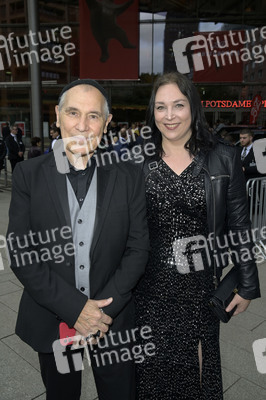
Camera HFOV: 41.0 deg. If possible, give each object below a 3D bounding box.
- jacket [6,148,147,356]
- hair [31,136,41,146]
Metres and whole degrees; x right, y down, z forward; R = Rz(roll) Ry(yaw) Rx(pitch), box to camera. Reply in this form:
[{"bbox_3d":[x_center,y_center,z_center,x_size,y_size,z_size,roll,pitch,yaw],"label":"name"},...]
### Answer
[{"bbox_3d":[-0.214,0.189,1.375,0.550,0.750,0.340,-1,10,-7],"label":"jacket"},{"bbox_3d":[-2.189,-1.310,8.000,0.200,0.210,0.180,-4,10,-29],"label":"hair"}]

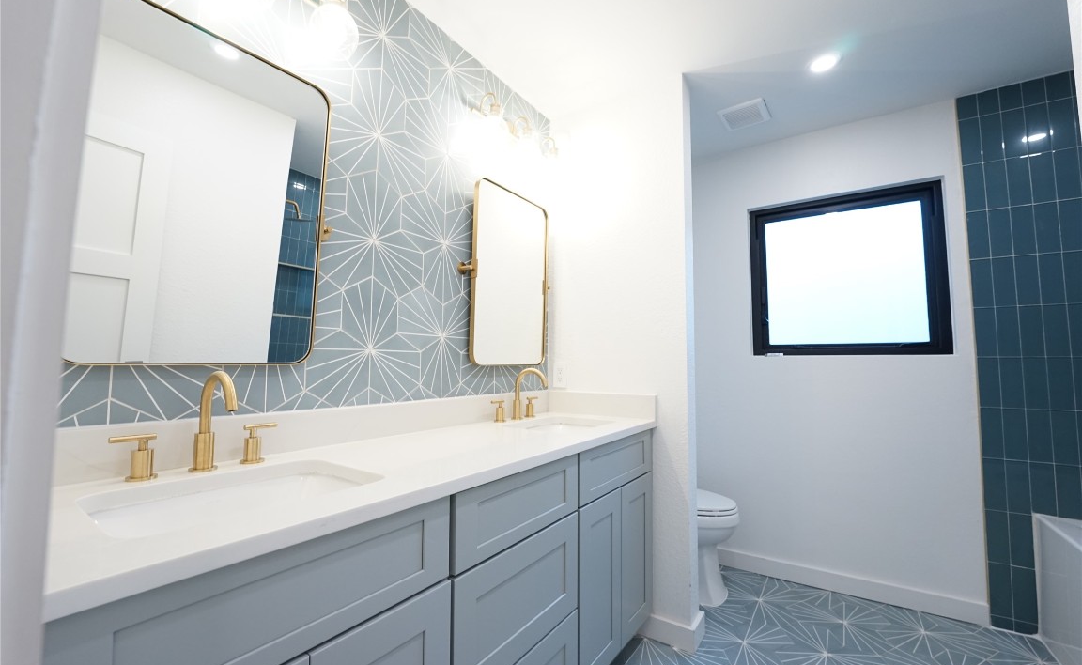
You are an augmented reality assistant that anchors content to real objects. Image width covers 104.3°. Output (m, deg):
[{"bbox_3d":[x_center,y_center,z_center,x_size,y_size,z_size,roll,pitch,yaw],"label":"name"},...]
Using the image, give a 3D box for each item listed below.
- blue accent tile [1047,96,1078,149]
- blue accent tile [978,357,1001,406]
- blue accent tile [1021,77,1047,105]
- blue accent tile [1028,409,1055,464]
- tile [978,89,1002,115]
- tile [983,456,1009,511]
[{"bbox_3d":[2.301,-0.918,1.859,0.075,0.229,0.010,-2,-5,35],"label":"blue accent tile"},{"bbox_3d":[2.044,0.228,1.919,0.075,0.229,0.010,-2,-5,35],"label":"blue accent tile"},{"bbox_3d":[2.241,-1.087,1.915,0.075,0.117,0.010,-2,-5,35],"label":"blue accent tile"},{"bbox_3d":[2.158,0.447,1.824,0.074,0.228,0.010,-2,-6,35],"label":"blue accent tile"},{"bbox_3d":[2.127,-1.088,2.001,0.072,0.113,0.010,-2,-5,32],"label":"tile"},{"bbox_3d":[2.051,0.688,1.901,0.071,0.226,0.010,-2,-5,32],"label":"tile"}]

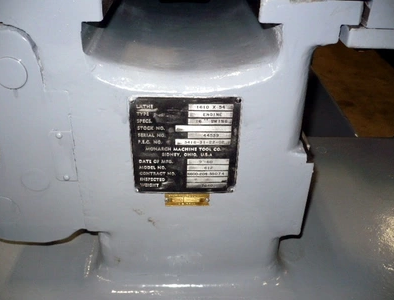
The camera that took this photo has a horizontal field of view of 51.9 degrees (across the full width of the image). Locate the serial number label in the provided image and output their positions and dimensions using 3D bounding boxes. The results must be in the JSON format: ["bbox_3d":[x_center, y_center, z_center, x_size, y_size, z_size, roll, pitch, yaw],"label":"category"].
[{"bbox_3d":[-0.014,-0.003,0.475,0.125,0.125,0.002,0,26,-1],"label":"serial number label"}]

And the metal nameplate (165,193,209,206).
[{"bbox_3d":[-0.012,0.062,0.506,0.055,0.019,0.002,0,26,-1],"label":"metal nameplate"}]

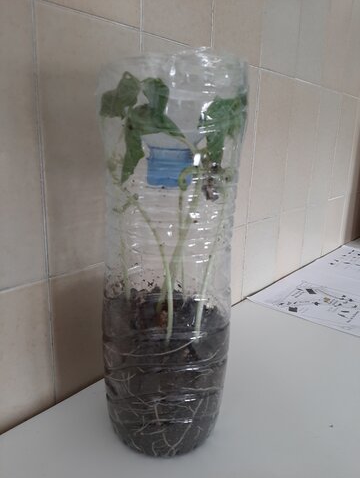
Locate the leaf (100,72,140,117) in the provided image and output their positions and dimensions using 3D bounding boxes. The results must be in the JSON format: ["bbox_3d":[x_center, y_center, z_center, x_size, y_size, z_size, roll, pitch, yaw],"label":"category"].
[{"bbox_3d":[-0.037,-0.090,0.225,0.025,0.027,0.016,2,15,0],"label":"leaf"}]

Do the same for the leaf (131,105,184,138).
[{"bbox_3d":[-0.014,-0.071,0.217,0.033,0.018,0.020,2,15,0],"label":"leaf"}]

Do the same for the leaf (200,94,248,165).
[{"bbox_3d":[0.026,-0.067,0.217,0.029,0.040,0.025,2,15,0],"label":"leaf"}]

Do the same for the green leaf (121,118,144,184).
[{"bbox_3d":[-0.029,-0.055,0.223,0.015,0.040,0.016,2,15,0],"label":"green leaf"}]

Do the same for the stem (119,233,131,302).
[{"bbox_3d":[-0.041,0.022,0.268,0.009,0.057,0.010,2,15,0],"label":"stem"}]

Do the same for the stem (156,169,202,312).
[{"bbox_3d":[0.000,0.001,0.252,0.032,0.106,0.020,2,15,0],"label":"stem"}]

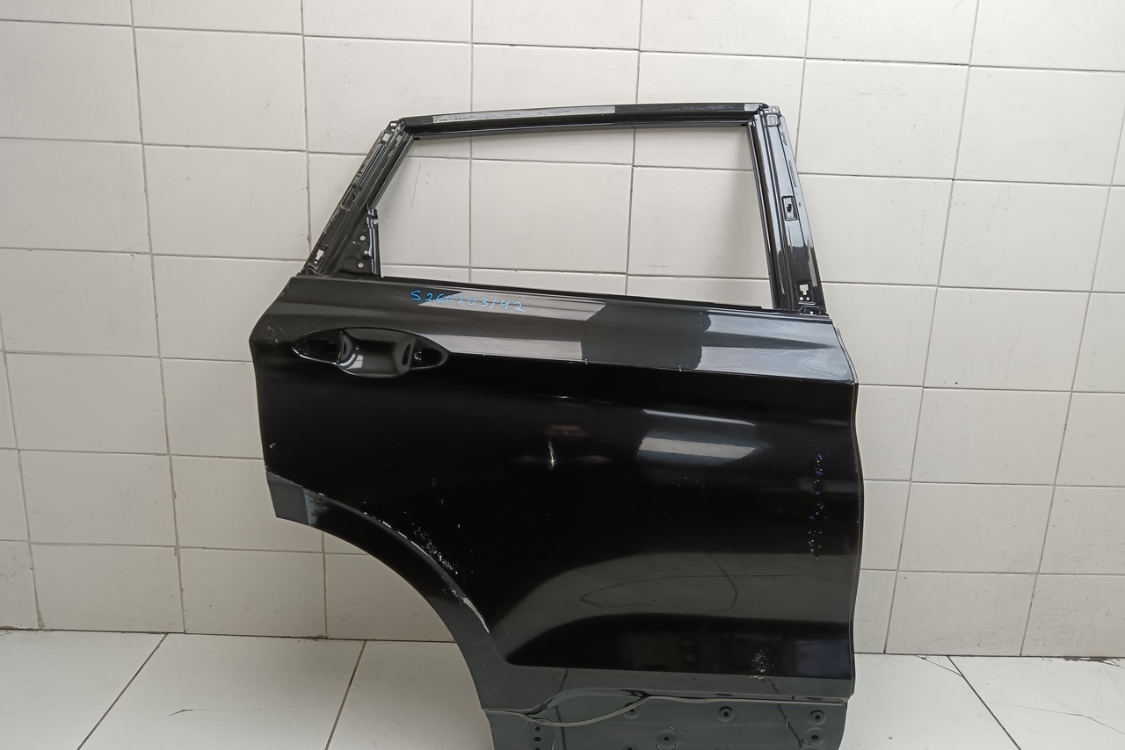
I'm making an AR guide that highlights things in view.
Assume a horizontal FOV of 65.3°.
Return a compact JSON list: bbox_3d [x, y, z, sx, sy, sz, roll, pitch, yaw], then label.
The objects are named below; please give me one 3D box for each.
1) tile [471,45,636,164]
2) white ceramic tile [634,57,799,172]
[{"bbox_3d":[-0.015,-0.497,1.621,0.300,0.200,0.010,2,15,-1],"label":"tile"},{"bbox_3d":[0.288,-0.486,1.628,0.300,0.200,0.010,2,15,-1],"label":"white ceramic tile"}]

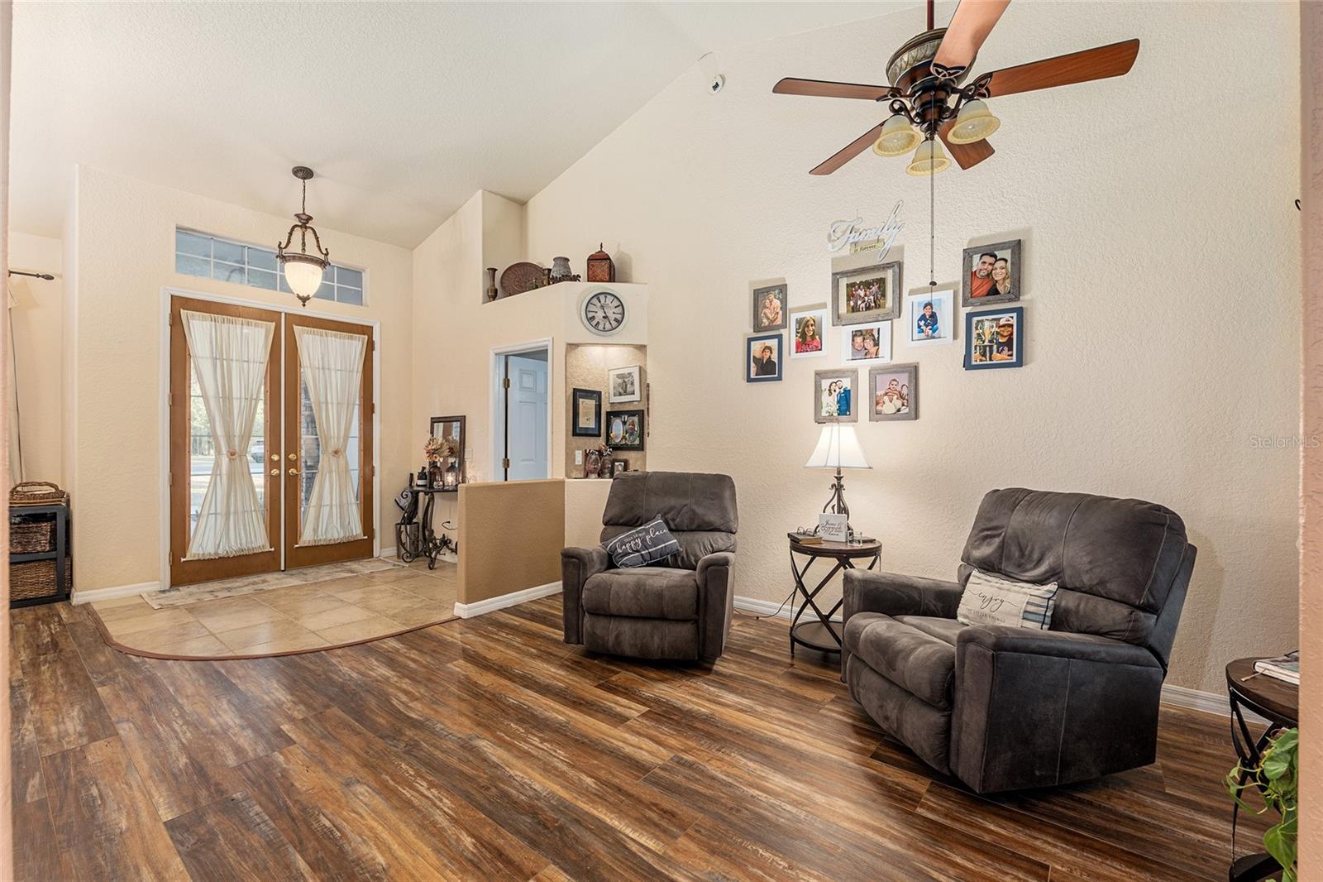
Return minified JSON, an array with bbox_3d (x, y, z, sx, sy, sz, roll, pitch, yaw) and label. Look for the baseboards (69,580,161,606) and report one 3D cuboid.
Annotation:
[{"bbox_3d":[-4.268,1.185,4.044,0.016,0.090,0.486,0,0,40],"label":"baseboards"}]

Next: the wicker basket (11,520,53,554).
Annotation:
[{"bbox_3d":[-4.891,0.746,3.933,0.280,0.220,0.310,0,0,44],"label":"wicker basket"}]

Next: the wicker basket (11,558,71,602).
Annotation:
[{"bbox_3d":[-4.860,1.035,3.955,0.310,0.280,0.400,0,0,44],"label":"wicker basket"}]

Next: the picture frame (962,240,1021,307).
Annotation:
[{"bbox_3d":[1.795,-0.905,2.800,0.265,0.324,0.030,0,0,37],"label":"picture frame"}]

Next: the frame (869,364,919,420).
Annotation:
[{"bbox_3d":[1.412,-0.290,3.133,0.267,0.335,0.030,0,0,37],"label":"frame"}]

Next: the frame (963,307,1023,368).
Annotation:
[{"bbox_3d":[1.823,-0.553,2.820,0.265,0.322,0.030,0,0,37],"label":"frame"}]

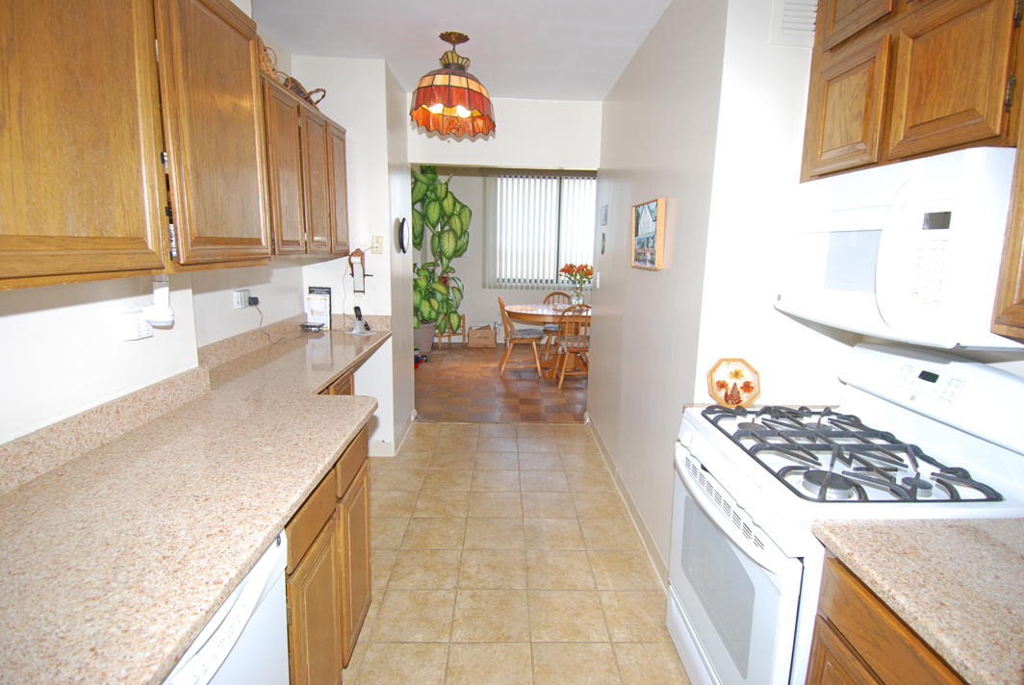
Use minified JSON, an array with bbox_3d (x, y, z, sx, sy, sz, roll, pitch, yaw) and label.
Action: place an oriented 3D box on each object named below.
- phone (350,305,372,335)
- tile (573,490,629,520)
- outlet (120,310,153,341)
[{"bbox_3d":[-0.993,-0.148,3.382,0.110,0.180,0.105,-8,13,-40],"label":"phone"},{"bbox_3d":[0.516,0.948,2.975,0.303,0.010,0.300,1,11,-1],"label":"tile"},{"bbox_3d":[-1.128,-0.050,1.539,0.043,0.088,0.067,1,11,-1],"label":"outlet"}]

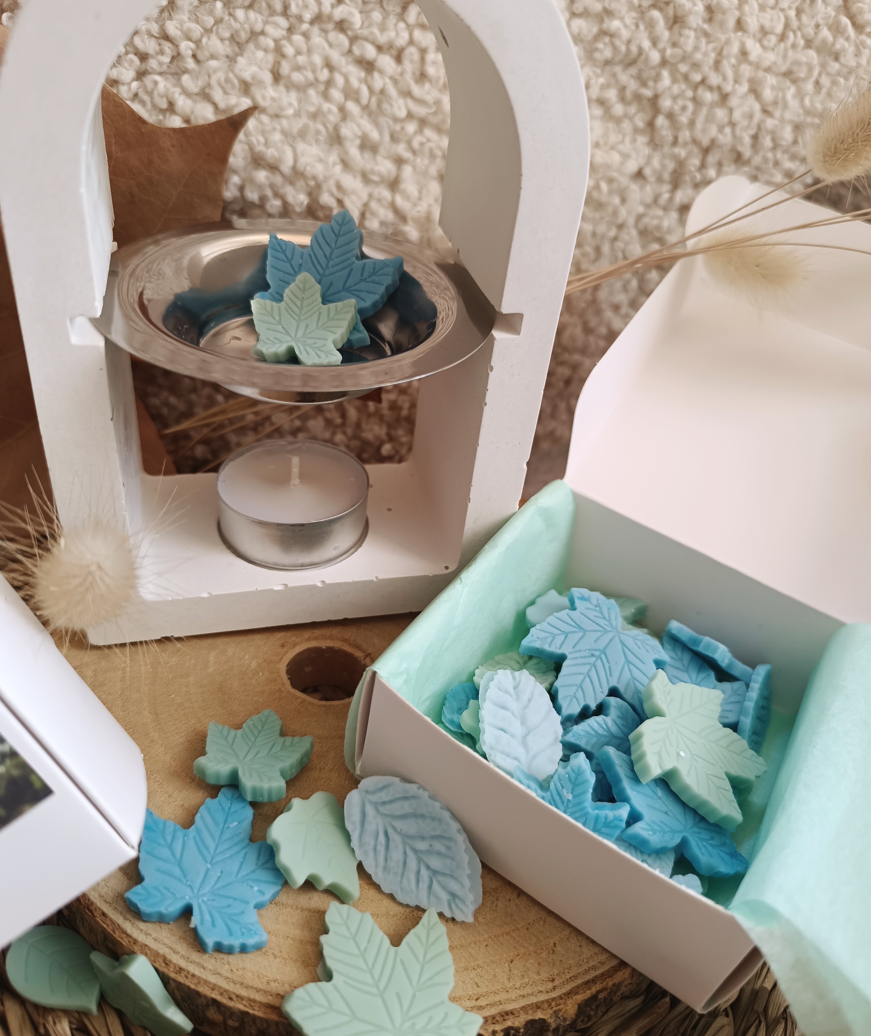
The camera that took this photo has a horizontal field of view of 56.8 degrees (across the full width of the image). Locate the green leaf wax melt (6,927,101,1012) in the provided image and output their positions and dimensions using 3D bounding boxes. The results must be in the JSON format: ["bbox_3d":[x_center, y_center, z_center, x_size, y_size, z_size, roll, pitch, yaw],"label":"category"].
[{"bbox_3d":[-0.067,0.082,0.145,0.022,0.005,0.012,31,49,21],"label":"green leaf wax melt"}]

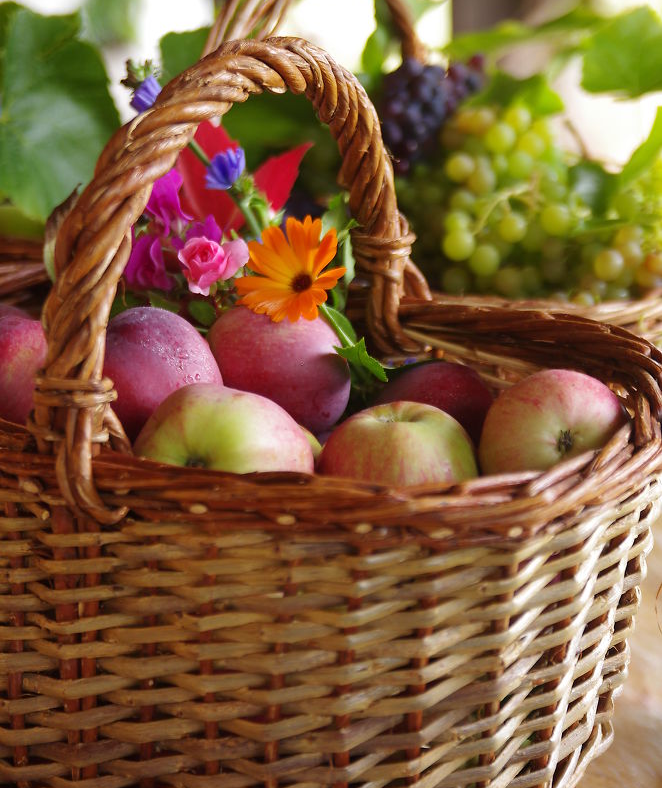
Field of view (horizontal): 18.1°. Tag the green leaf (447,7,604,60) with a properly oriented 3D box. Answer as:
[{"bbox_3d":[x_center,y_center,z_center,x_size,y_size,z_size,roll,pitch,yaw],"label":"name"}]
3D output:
[{"bbox_3d":[0.124,-0.231,1.330,0.100,0.033,0.075,0,16,0],"label":"green leaf"}]

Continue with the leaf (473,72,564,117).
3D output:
[{"bbox_3d":[0.114,-0.181,1.260,0.057,0.027,0.050,0,16,0],"label":"leaf"}]

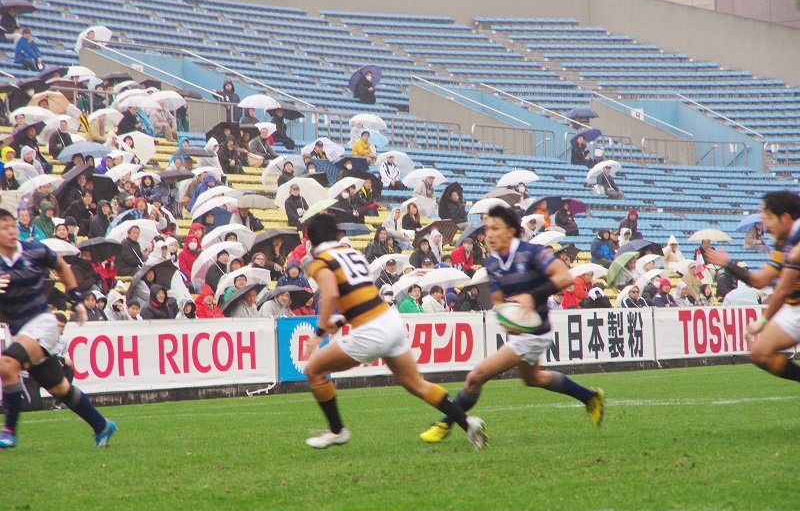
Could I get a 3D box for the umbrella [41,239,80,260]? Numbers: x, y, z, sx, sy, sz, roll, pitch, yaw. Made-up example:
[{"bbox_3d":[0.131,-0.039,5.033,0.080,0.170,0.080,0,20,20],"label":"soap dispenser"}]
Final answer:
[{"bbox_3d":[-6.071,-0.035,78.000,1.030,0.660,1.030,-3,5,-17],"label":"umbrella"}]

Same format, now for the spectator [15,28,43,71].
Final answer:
[{"bbox_3d":[-9.659,-5.288,117.018,0.800,1.250,0.560,-2,-1,27],"label":"spectator"}]

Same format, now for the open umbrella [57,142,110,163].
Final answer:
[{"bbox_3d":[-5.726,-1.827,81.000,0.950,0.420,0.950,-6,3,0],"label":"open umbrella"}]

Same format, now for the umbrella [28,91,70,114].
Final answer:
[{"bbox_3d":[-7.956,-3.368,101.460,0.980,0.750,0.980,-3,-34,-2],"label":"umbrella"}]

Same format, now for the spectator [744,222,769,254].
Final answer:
[{"bbox_3d":[9.146,-0.264,112.925,0.750,1.200,0.580,-3,-1,32],"label":"spectator"}]

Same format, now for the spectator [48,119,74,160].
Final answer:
[{"bbox_3d":[-7.010,-2.171,93.000,0.560,1.240,0.800,-1,-1,-35],"label":"spectator"}]

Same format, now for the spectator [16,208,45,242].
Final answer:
[{"bbox_3d":[-5.447,-0.206,66.000,0.560,1.150,0.700,0,0,-37],"label":"spectator"}]

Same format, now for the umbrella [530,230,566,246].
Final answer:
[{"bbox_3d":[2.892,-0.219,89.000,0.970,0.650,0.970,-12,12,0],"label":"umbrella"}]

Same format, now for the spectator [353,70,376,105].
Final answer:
[{"bbox_3d":[-0.914,-5.035,136.909,0.750,1.200,0.580,-3,-1,42],"label":"spectator"}]

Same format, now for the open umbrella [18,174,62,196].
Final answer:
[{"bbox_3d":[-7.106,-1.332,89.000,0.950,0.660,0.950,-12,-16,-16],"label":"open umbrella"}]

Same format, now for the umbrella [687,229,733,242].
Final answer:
[{"bbox_3d":[7.009,-0.198,100.997,1.000,0.780,1.000,-1,-1,24],"label":"umbrella"}]

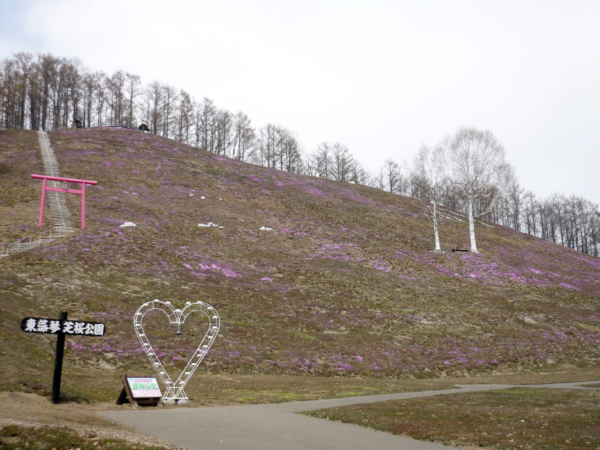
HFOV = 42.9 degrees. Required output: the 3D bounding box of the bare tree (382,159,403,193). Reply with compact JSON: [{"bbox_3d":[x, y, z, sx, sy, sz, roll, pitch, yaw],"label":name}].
[{"bbox_3d":[19.240,-9.740,158.670,4.160,8.560,4.160,0,-12,0],"label":"bare tree"}]

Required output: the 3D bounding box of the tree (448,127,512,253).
[{"bbox_3d":[18.080,-3.670,76.410,6.410,13.060,6.410,0,-12,0],"label":"tree"}]

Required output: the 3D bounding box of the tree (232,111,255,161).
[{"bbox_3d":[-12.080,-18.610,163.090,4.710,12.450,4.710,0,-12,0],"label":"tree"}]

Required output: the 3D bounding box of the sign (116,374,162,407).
[{"bbox_3d":[-4.524,4.665,21.500,1.000,0.880,0.720,11,-17,-41],"label":"sign"}]

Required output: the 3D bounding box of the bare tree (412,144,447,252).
[{"bbox_3d":[12.940,-2.730,76.210,3.400,11.140,3.400,0,-12,0],"label":"bare tree"}]

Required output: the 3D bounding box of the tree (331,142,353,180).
[{"bbox_3d":[8.640,-12.670,158.760,4.580,9.460,4.580,0,-12,0],"label":"tree"}]

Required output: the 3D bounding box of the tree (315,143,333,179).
[{"bbox_3d":[4.890,-12.870,158.720,3.750,9.030,3.750,0,-12,0],"label":"tree"}]

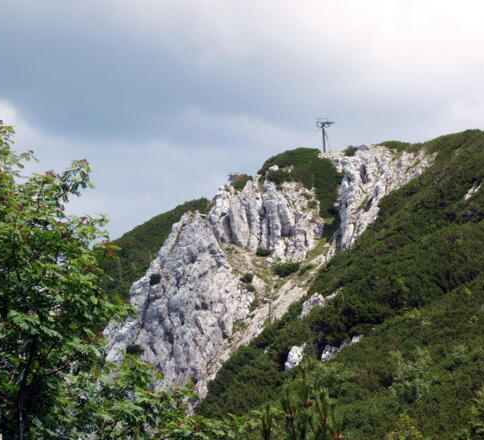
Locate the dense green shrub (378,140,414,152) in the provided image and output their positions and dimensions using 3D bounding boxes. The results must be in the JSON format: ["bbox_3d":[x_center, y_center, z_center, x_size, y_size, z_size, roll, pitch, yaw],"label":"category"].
[{"bbox_3d":[27.483,-13.039,300.000,6.200,2.100,4.500,-1,-5,0],"label":"dense green shrub"}]

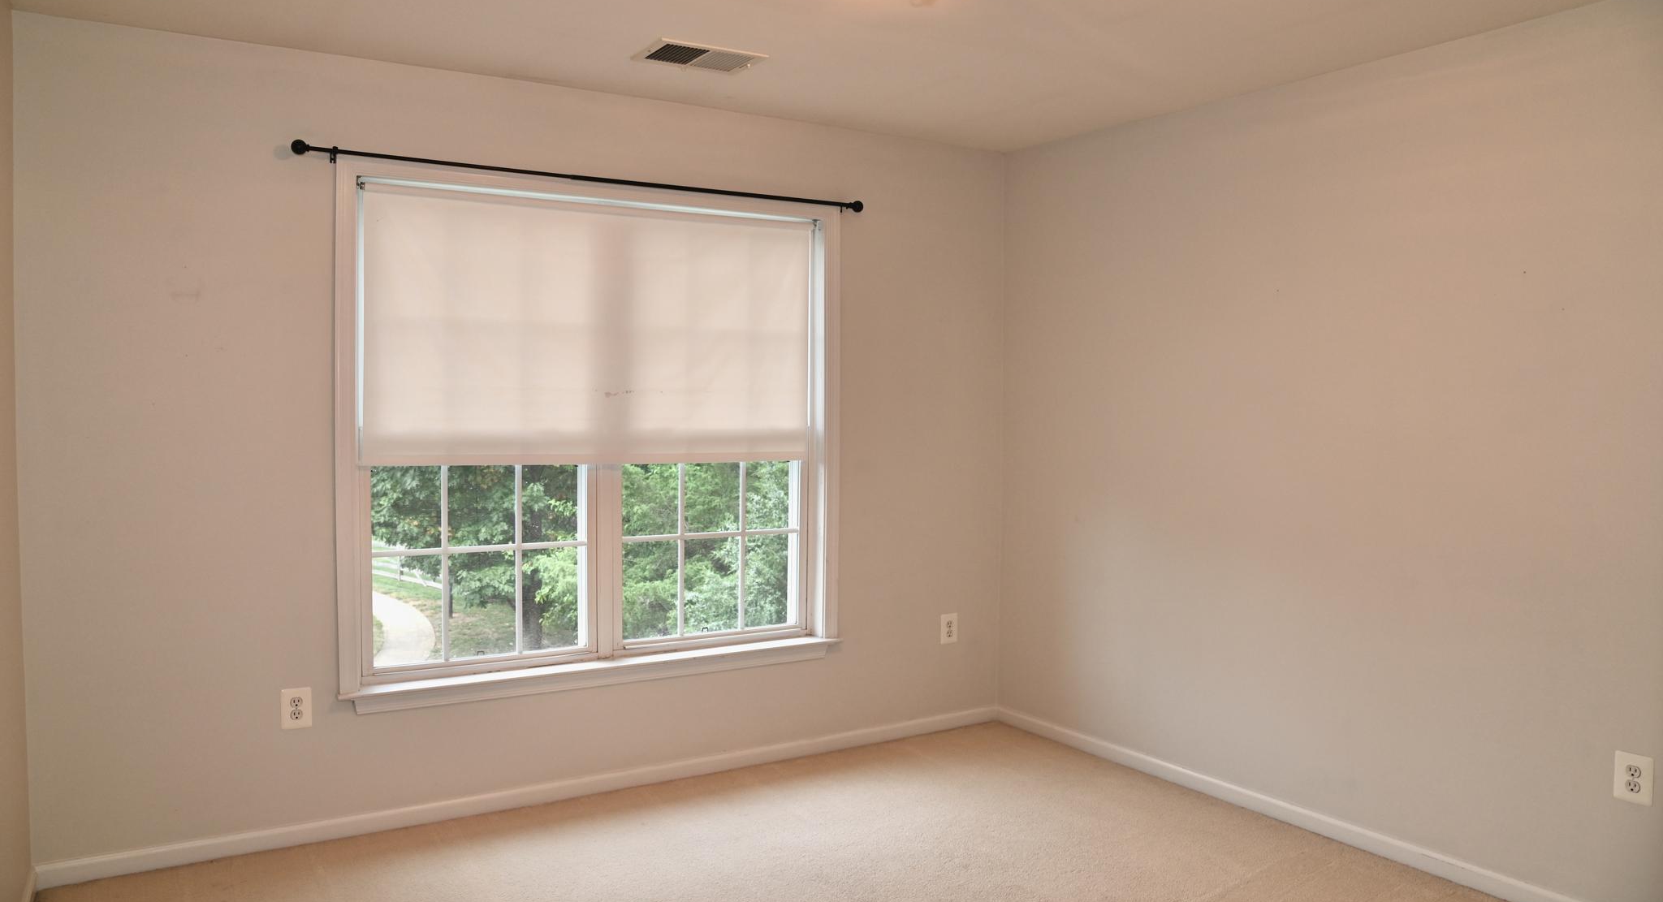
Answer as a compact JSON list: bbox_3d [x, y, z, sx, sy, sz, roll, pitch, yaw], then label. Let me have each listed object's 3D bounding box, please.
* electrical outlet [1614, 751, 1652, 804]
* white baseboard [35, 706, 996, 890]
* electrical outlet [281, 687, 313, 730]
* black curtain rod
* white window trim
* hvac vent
[{"bbox_3d":[1.999,0.817,2.761,0.010,0.121,0.081,-1,2,-32],"label":"electrical outlet"},{"bbox_3d":[-0.720,1.156,3.900,3.400,0.073,0.016,-1,2,-32],"label":"white baseboard"},{"bbox_3d":[-1.608,0.775,3.333,0.079,0.121,0.010,-1,2,-32],"label":"electrical outlet"},{"bbox_3d":[-0.731,-0.903,3.760,2.010,0.056,0.085,-1,2,-32],"label":"black curtain rod"},{"bbox_3d":[-0.728,-0.072,3.831,1.810,1.710,0.100,-1,2,-32],"label":"white window trim"},{"bbox_3d":[-0.401,-1.187,3.332,0.340,0.016,0.230,-1,2,-32],"label":"hvac vent"}]

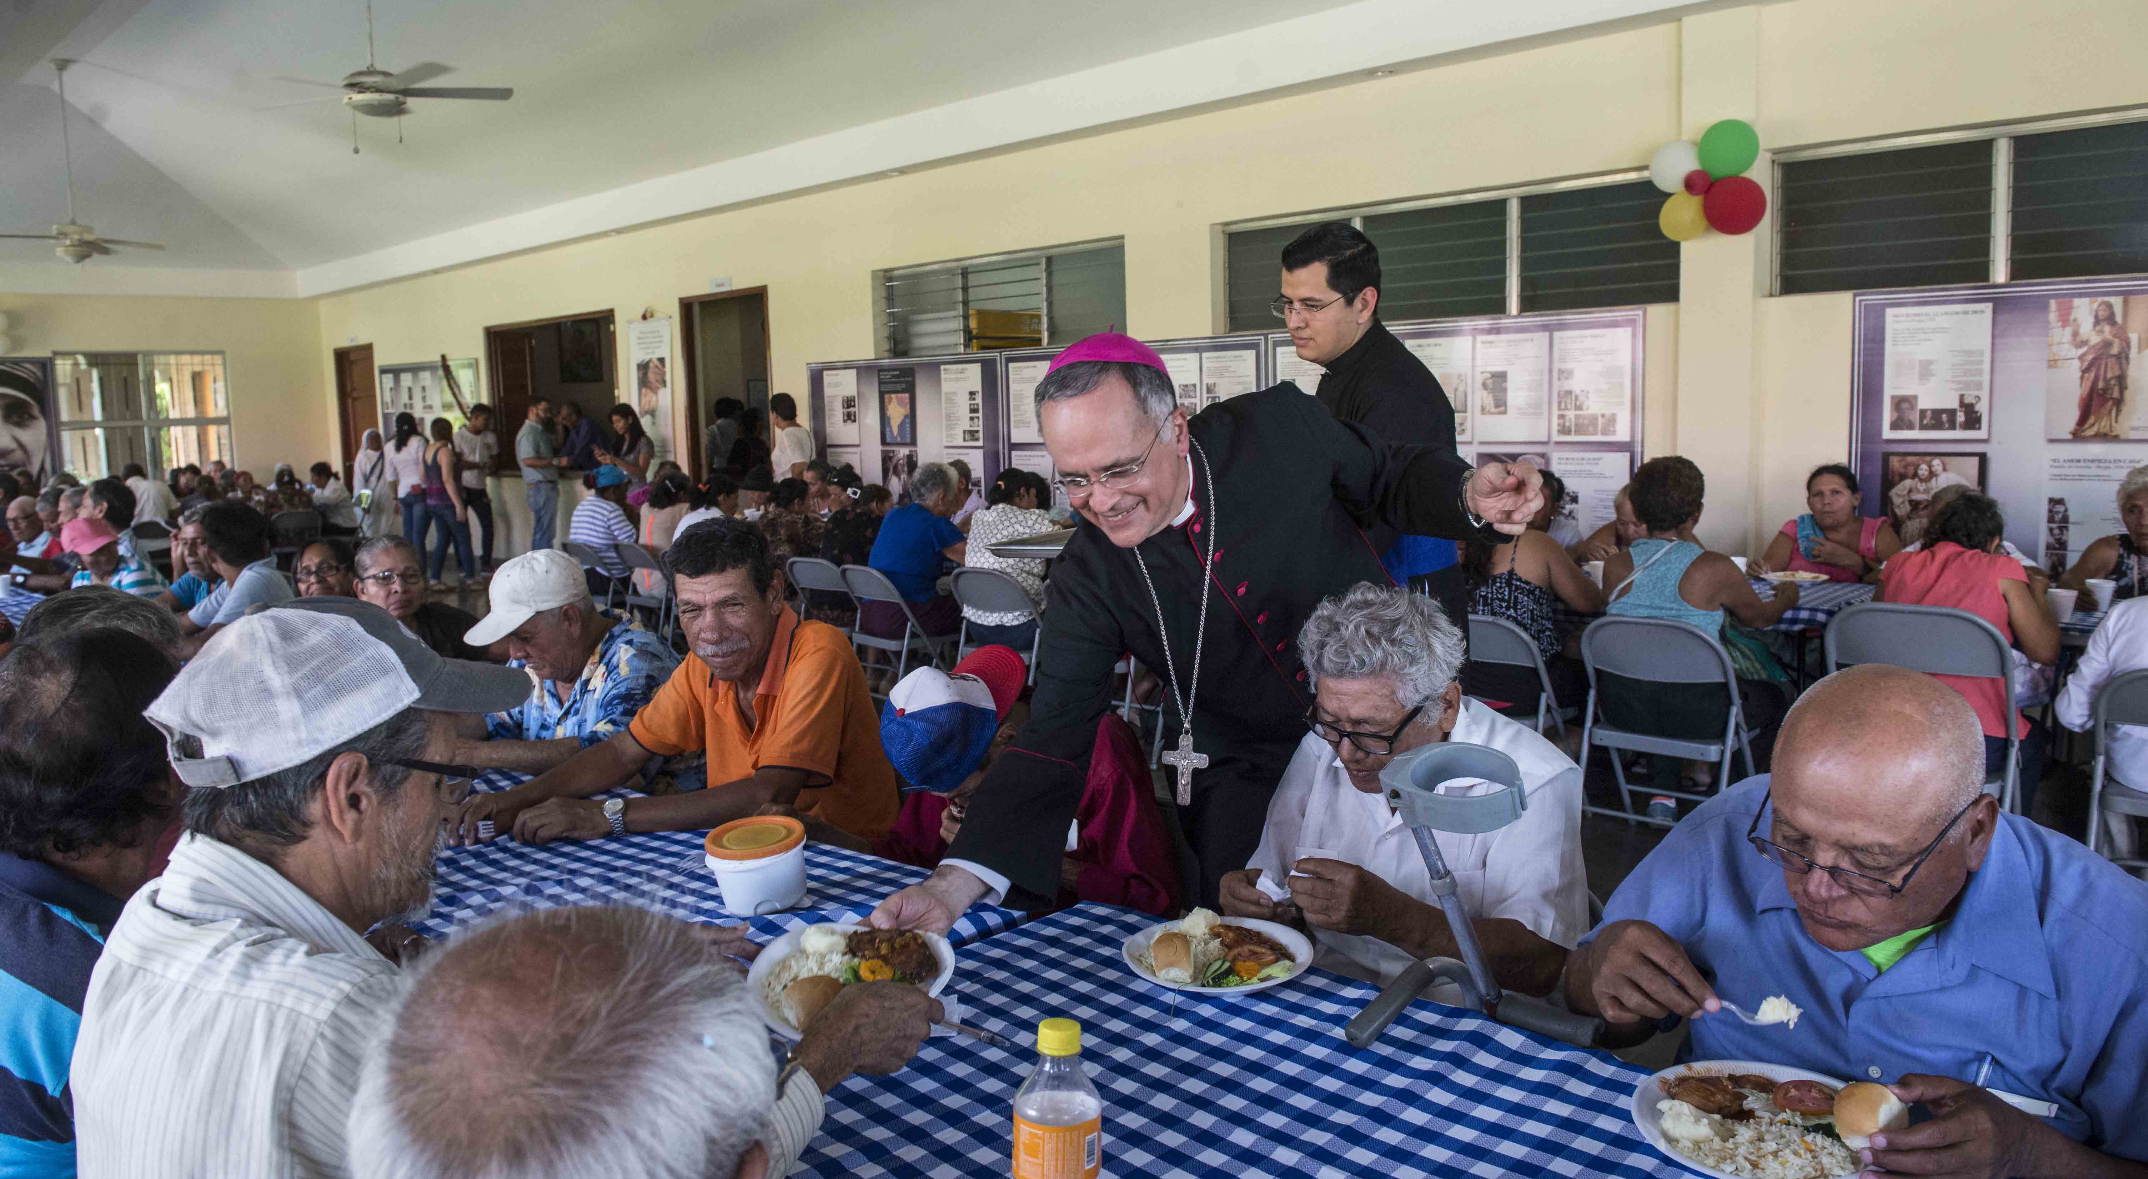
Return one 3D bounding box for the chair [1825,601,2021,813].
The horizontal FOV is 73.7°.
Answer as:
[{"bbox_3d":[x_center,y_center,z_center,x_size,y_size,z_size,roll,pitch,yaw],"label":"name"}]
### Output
[{"bbox_3d":[2.587,0.434,4.314,0.475,0.770,0.480,4,9,39],"label":"chair"}]

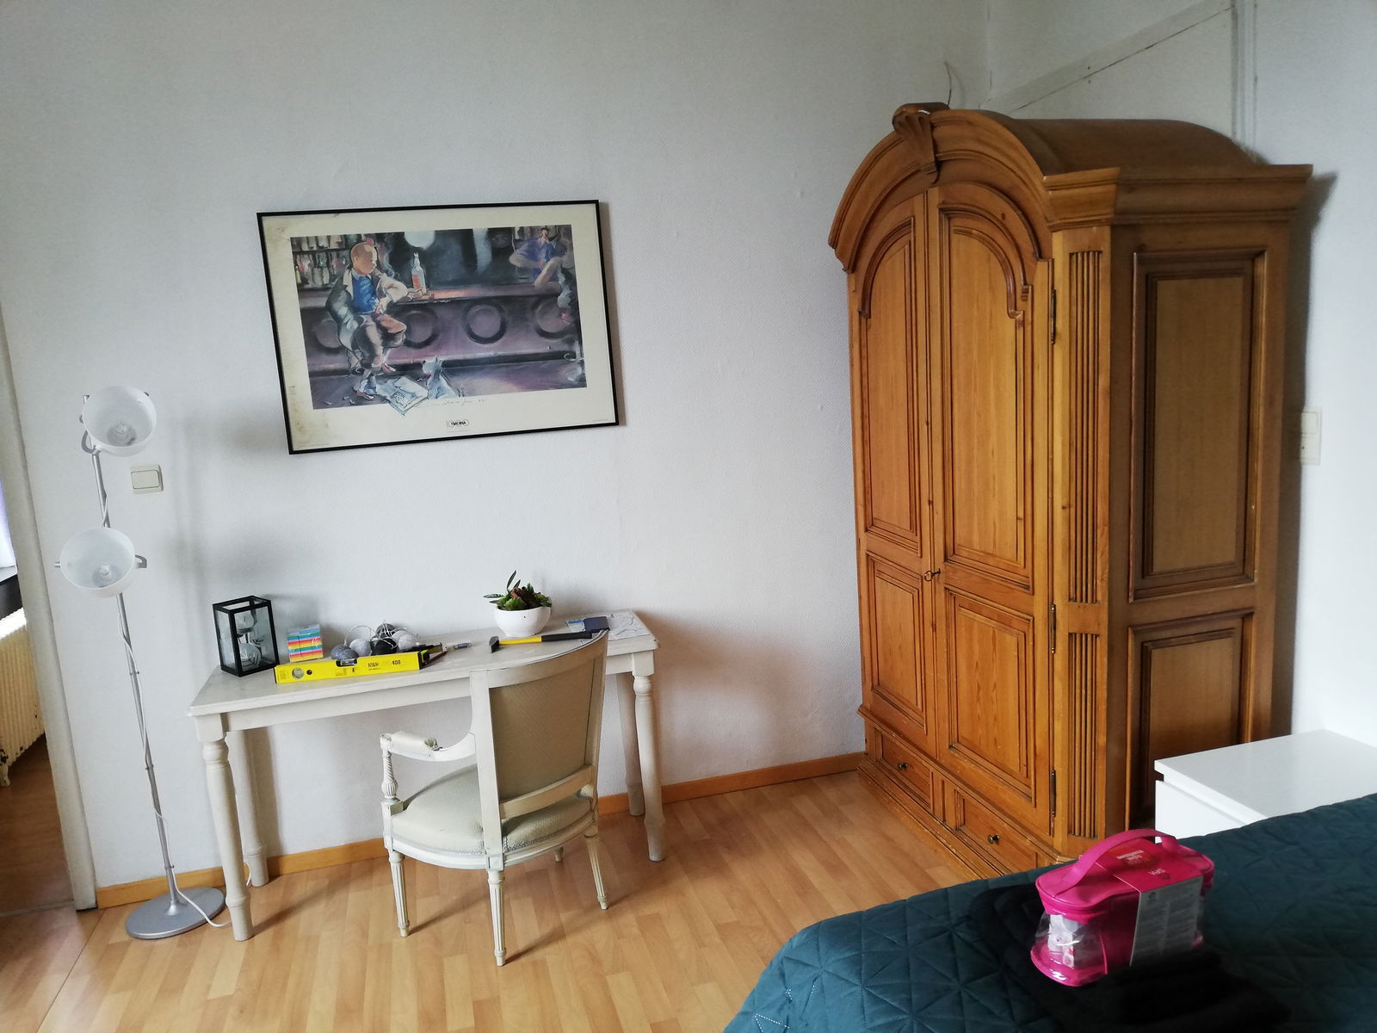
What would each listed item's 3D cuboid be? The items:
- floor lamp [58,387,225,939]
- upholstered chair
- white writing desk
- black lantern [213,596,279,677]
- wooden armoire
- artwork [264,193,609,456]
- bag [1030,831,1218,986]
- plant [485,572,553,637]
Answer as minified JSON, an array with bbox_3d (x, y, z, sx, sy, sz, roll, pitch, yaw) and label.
[{"bbox_3d":[-1.551,0.424,2.917,0.305,1.560,0.310,-7,10,-21],"label":"floor lamp"},{"bbox_3d":[-0.485,0.736,2.873,0.530,0.830,0.580,6,14,44],"label":"upholstered chair"},{"bbox_3d":[-0.741,0.762,3.183,1.295,0.705,0.405,-6,10,-14],"label":"white writing desk"},{"bbox_3d":[-1.317,0.355,3.084,0.125,0.200,0.125,5,13,42],"label":"black lantern"},{"bbox_3d":[0.966,-0.052,3.011,0.630,2.155,1.370,-6,10,-15],"label":"wooden armoire"},{"bbox_3d":[-0.738,-0.588,3.178,1.007,0.705,0.020,-7,9,-14],"label":"artwork"},{"bbox_3d":[0.652,0.571,1.543,0.270,0.190,0.115,-7,10,-17],"label":"bag"},{"bbox_3d":[-0.538,0.273,3.278,0.210,0.200,0.185,-6,10,-14],"label":"plant"}]

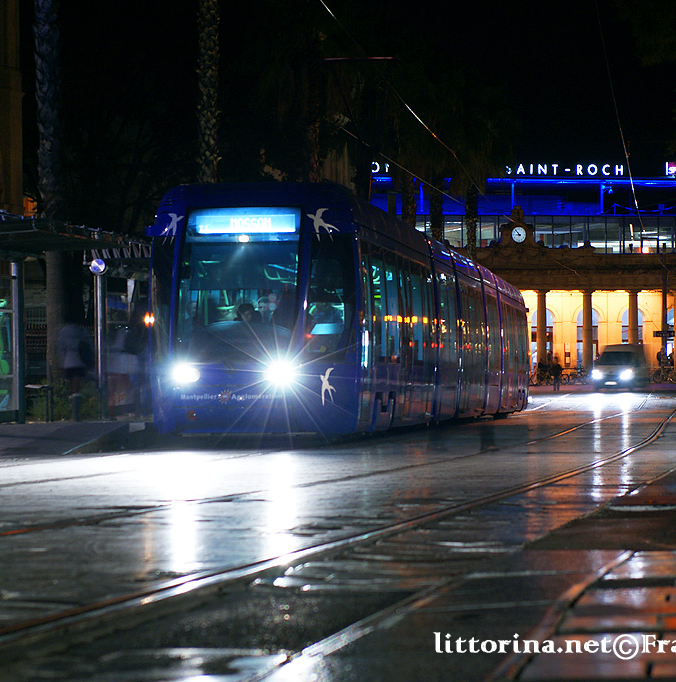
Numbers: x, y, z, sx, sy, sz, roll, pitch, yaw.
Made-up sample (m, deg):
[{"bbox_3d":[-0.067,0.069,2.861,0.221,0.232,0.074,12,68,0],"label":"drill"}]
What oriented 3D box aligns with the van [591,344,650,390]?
[{"bbox_3d":[13.516,1.311,122.000,1.970,2.220,4.900,0,0,14],"label":"van"}]

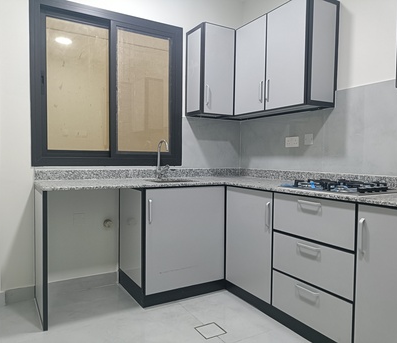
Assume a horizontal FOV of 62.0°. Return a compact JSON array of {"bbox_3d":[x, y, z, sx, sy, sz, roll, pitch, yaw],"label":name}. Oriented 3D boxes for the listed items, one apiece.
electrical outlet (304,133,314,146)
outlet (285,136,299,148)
[{"bbox_3d":[0.889,-0.256,2.661,0.015,0.087,0.085,-1,3,-30],"label":"electrical outlet"},{"bbox_3d":[0.796,-0.249,2.817,0.015,0.087,0.146,-1,3,-30],"label":"outlet"}]

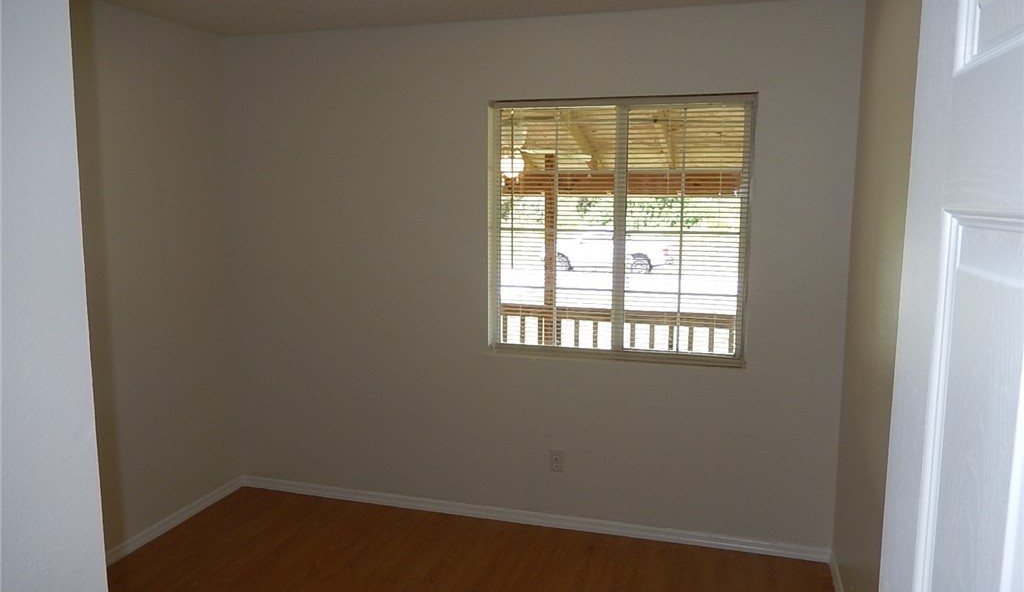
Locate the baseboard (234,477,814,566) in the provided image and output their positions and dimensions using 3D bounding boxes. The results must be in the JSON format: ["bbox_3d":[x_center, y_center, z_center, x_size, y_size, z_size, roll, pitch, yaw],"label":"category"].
[{"bbox_3d":[-0.049,1.103,3.737,3.072,0.075,0.018,3,8,17],"label":"baseboard"}]

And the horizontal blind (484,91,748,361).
[{"bbox_3d":[0.478,-0.298,3.433,1.210,1.210,0.100,3,8,17],"label":"horizontal blind"}]

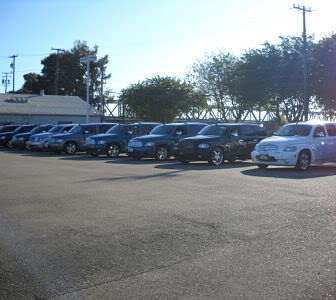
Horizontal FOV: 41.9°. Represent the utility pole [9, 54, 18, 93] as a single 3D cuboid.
[{"bbox_3d":[-23.205,-8.253,66.654,0.600,12.360,1.500,-2,4,-38],"label":"utility pole"}]

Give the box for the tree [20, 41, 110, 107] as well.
[{"bbox_3d":[-16.822,-9.849,71.577,14.300,15.010,12.500,-1,3,-13],"label":"tree"}]

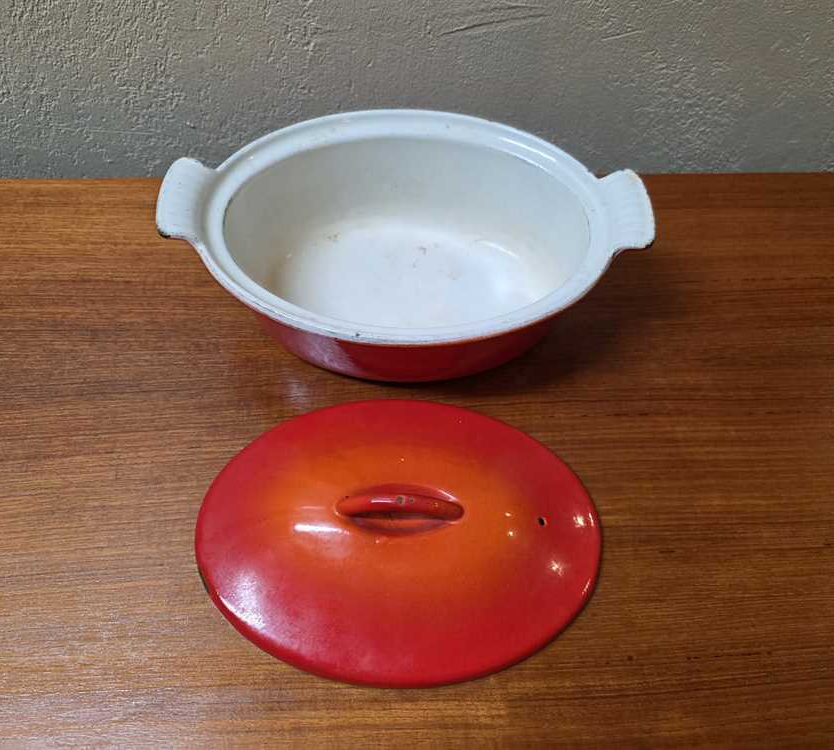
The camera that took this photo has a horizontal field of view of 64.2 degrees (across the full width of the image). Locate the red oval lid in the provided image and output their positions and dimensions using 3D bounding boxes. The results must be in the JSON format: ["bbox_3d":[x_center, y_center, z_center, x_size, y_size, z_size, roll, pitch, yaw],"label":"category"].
[{"bbox_3d":[-0.014,0.093,0.428,0.270,0.048,0.195,3,61,2],"label":"red oval lid"}]

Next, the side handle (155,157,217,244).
[{"bbox_3d":[-0.158,-0.120,0.457,0.037,0.020,0.077,3,61,2],"label":"side handle"}]

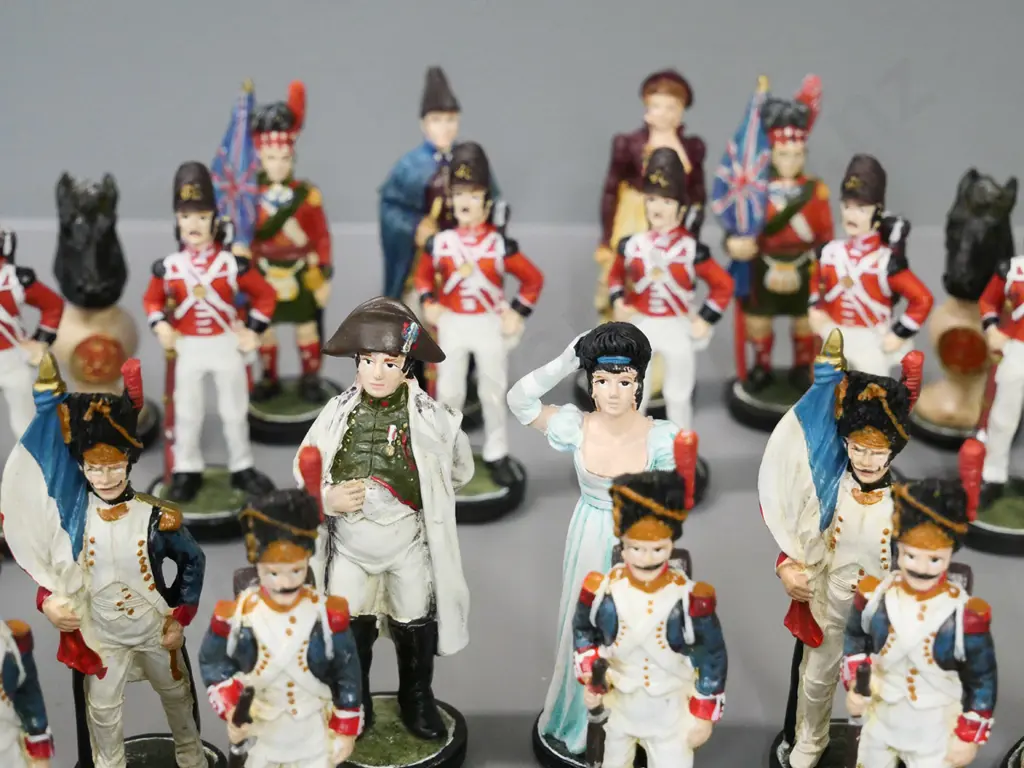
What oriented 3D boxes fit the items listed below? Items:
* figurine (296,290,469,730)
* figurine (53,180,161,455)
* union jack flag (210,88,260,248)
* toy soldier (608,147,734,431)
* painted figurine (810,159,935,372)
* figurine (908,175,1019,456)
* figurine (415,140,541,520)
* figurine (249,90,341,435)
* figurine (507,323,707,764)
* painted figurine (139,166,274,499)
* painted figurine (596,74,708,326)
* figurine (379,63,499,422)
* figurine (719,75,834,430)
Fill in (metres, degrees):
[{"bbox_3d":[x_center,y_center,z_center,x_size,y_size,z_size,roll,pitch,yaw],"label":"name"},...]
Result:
[{"bbox_3d":[-0.021,0.026,0.328,0.030,0.087,0.028,2,23,6],"label":"figurine"},{"bbox_3d":[-0.112,-0.022,0.524,0.031,0.072,0.032,-6,26,-12],"label":"figurine"},{"bbox_3d":[-0.071,-0.055,0.505,0.013,0.046,0.008,-3,26,-7],"label":"union jack flag"},{"bbox_3d":[0.032,-0.011,0.423,0.030,0.082,0.028,5,24,12],"label":"toy soldier"},{"bbox_3d":[0.085,-0.011,0.477,0.034,0.094,0.034,12,28,24],"label":"painted figurine"},{"bbox_3d":[0.111,-0.019,0.463,0.028,0.064,0.029,15,27,31],"label":"figurine"},{"bbox_3d":[-0.011,-0.014,0.482,0.035,0.095,0.033,3,26,5],"label":"figurine"},{"bbox_3d":[-0.055,-0.030,0.463,0.029,0.085,0.028,-1,23,-2],"label":"figurine"},{"bbox_3d":[0.018,0.032,0.384,0.038,0.096,0.033,1,26,3],"label":"figurine"},{"bbox_3d":[-0.065,-0.009,0.417,0.030,0.082,0.028,0,23,0],"label":"painted figurine"},{"bbox_3d":[0.031,-0.034,0.471,0.031,0.086,0.028,2,23,6],"label":"painted figurine"},{"bbox_3d":[-0.020,-0.038,0.528,0.033,0.099,0.033,-4,26,-9],"label":"figurine"},{"bbox_3d":[0.073,-0.037,0.527,0.038,0.096,0.033,4,26,8],"label":"figurine"}]

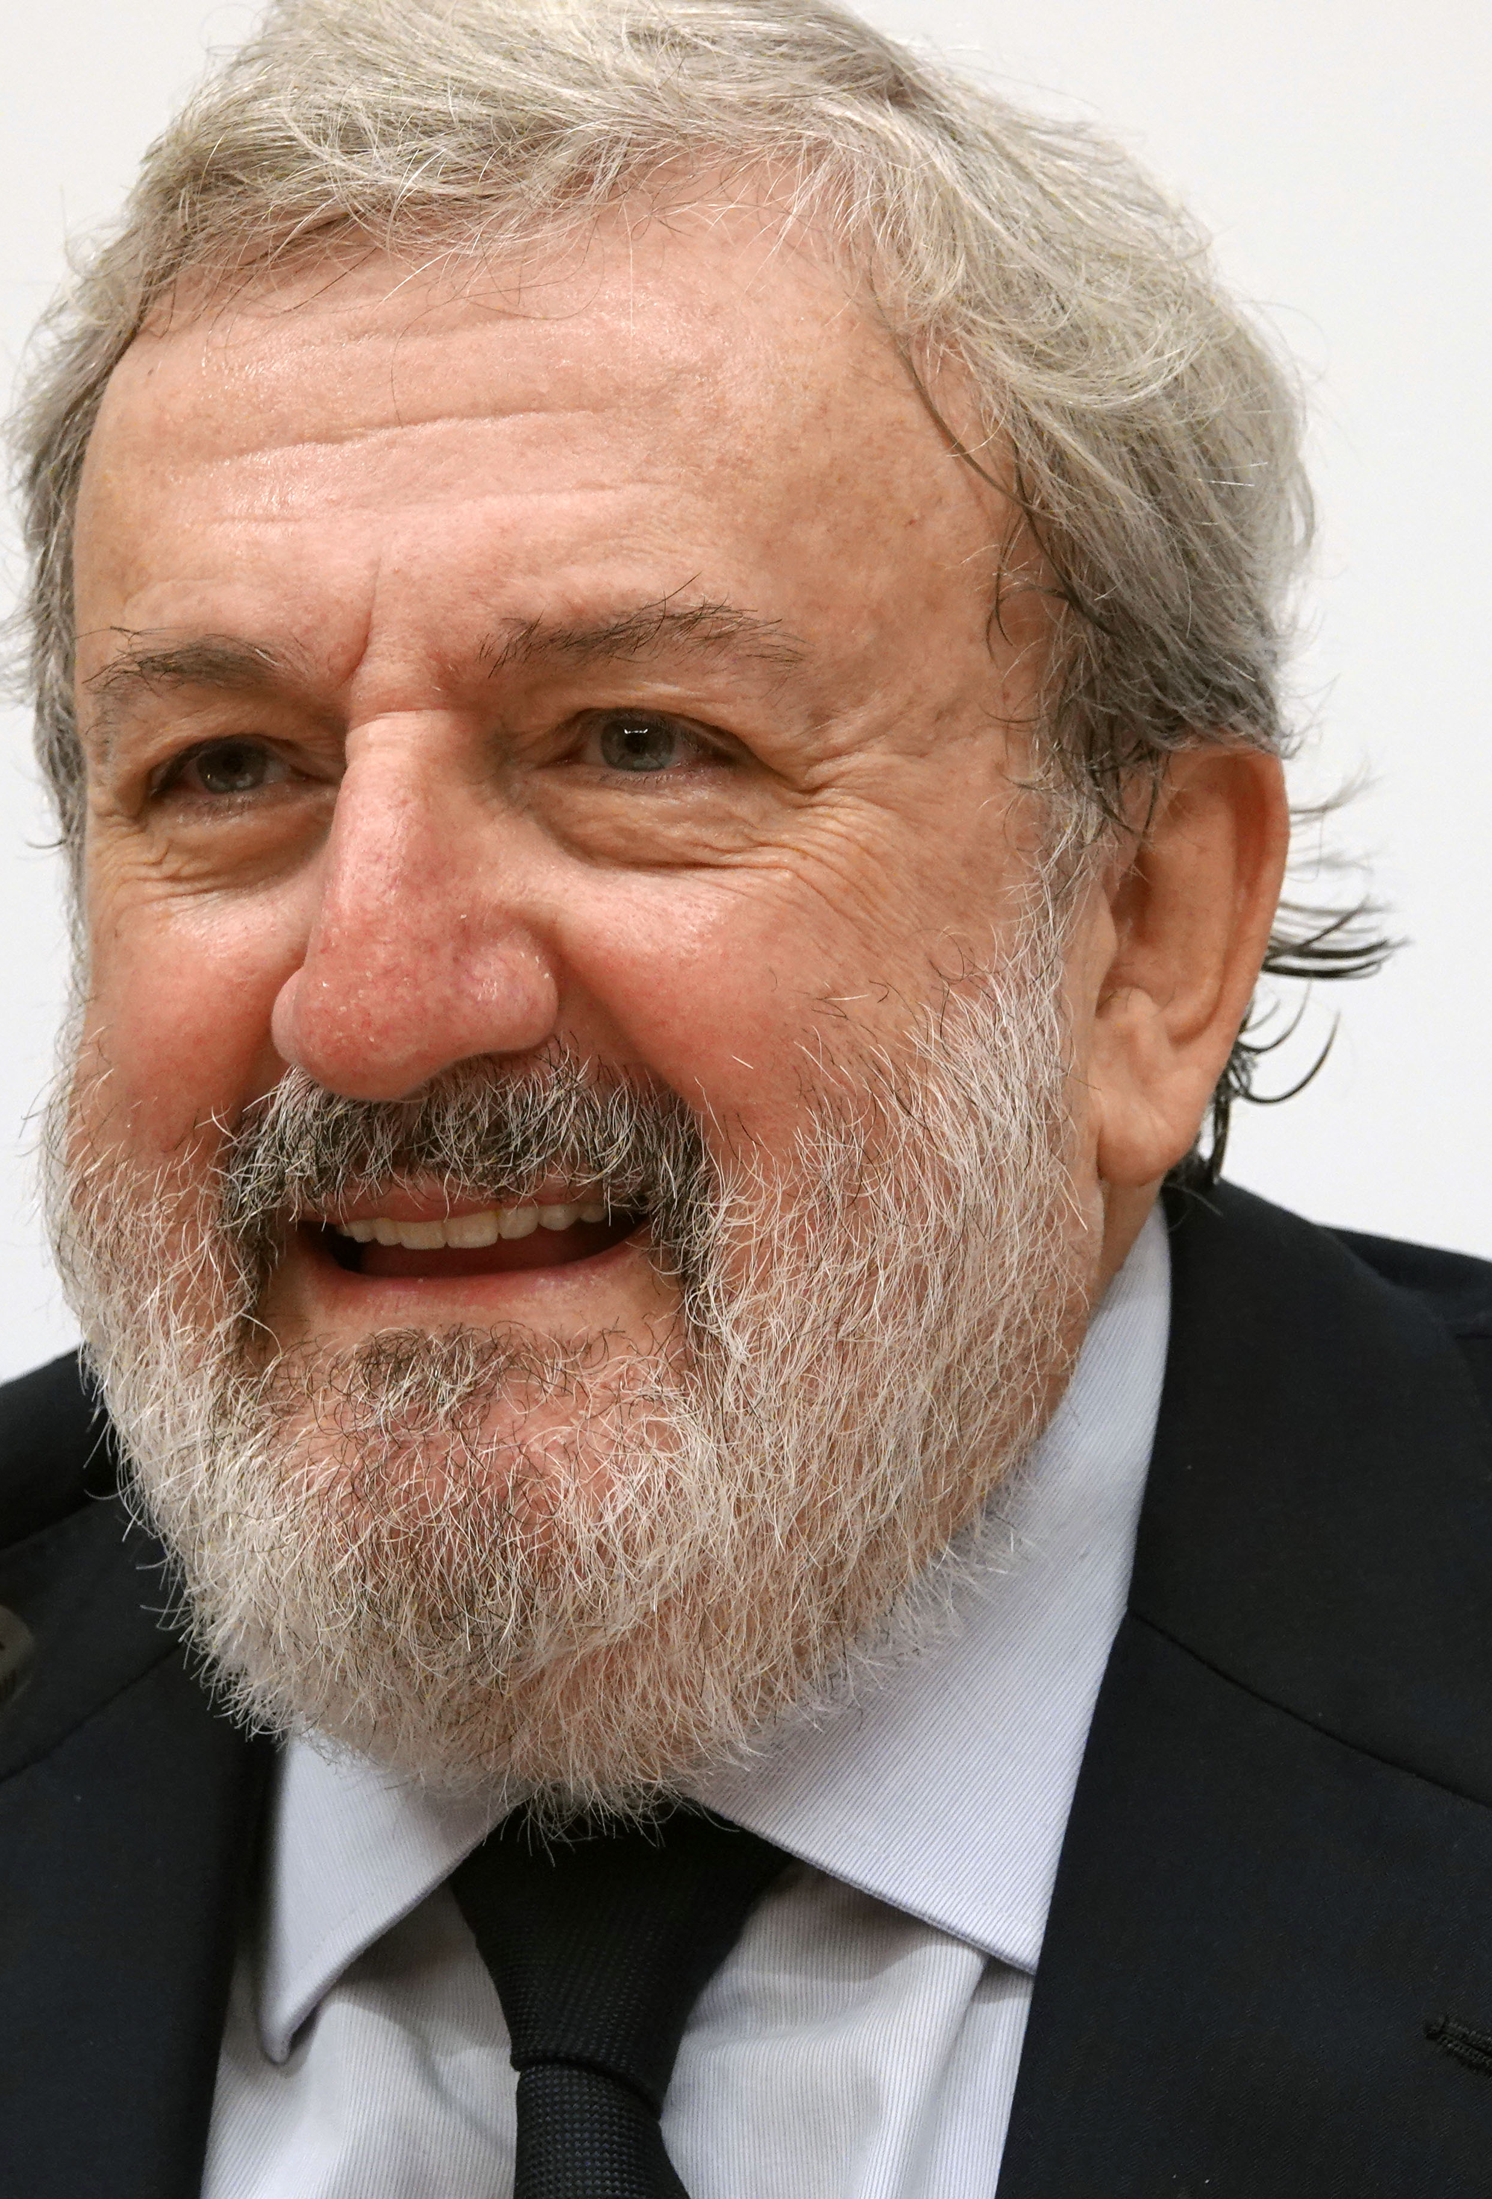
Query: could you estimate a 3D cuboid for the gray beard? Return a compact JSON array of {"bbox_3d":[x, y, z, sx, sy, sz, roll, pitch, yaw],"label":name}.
[{"bbox_3d":[-0.030,0.039,3.150,0.150,0.140,0.113,-1,-7,21],"label":"gray beard"}]

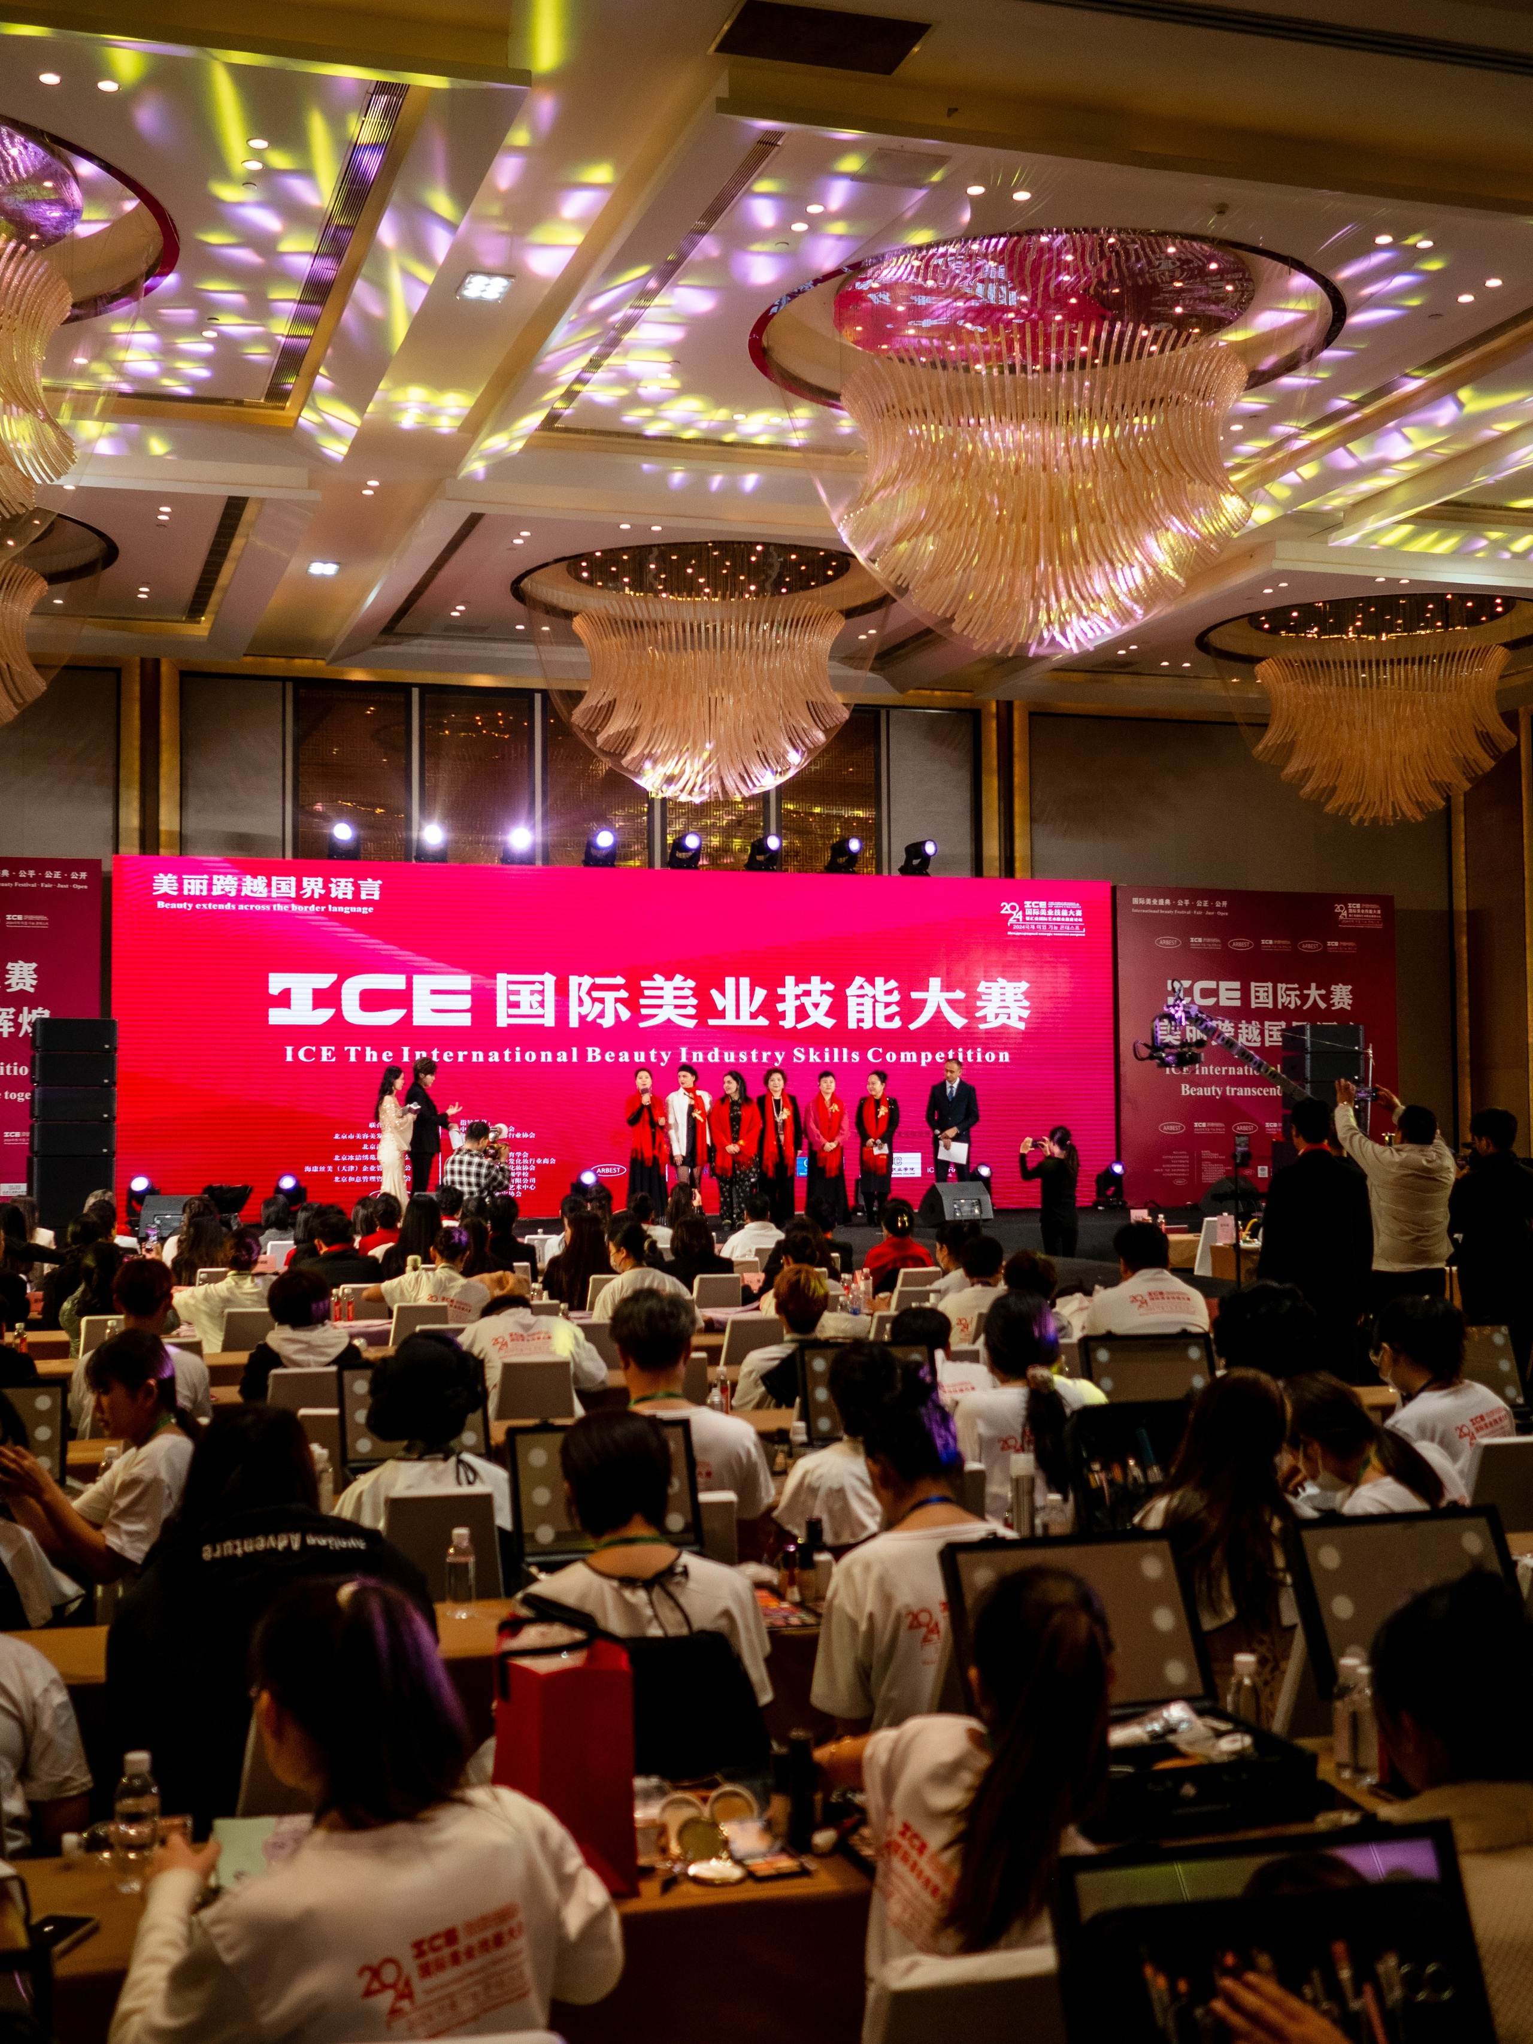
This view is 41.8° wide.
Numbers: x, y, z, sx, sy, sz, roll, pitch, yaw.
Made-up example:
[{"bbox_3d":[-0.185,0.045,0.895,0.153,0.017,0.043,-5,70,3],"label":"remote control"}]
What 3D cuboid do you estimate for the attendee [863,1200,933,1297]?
[{"bbox_3d":[0.743,1.628,11.388,0.460,1.242,0.700,0,-3,-14],"label":"attendee"}]

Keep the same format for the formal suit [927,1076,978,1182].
[{"bbox_3d":[2.008,1.397,21.665,0.580,1.480,0.330,0,-2,3],"label":"formal suit"}]

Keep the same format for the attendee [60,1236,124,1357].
[{"bbox_3d":[-2.877,1.556,8.867,0.490,1.210,0.750,0,-3,-13],"label":"attendee"}]

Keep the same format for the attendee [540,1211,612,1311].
[{"bbox_3d":[-1.030,1.622,10.716,0.470,1.220,0.750,0,-3,-15],"label":"attendee"}]

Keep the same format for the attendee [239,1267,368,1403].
[{"bbox_3d":[-1.560,1.434,6.688,0.500,1.236,0.720,0,-3,-16],"label":"attendee"}]

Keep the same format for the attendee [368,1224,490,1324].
[{"bbox_3d":[-1.405,1.477,8.554,0.540,1.240,0.720,0,-2,-12],"label":"attendee"}]

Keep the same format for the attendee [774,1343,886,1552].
[{"bbox_3d":[0.136,1.374,5.025,0.500,1.210,0.780,0,-3,-14],"label":"attendee"}]

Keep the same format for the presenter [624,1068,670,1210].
[{"bbox_3d":[-1.254,1.314,21.063,0.480,1.640,0.350,0,-3,-10],"label":"presenter"}]

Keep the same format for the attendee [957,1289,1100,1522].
[{"bbox_3d":[0.718,1.359,5.456,0.480,1.260,0.740,0,-2,-14],"label":"attendee"}]

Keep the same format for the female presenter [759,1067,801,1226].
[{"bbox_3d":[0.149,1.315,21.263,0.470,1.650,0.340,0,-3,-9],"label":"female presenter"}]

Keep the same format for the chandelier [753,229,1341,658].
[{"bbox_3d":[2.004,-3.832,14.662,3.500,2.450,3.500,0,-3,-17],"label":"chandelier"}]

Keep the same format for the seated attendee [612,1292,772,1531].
[{"bbox_3d":[-0.218,1.321,4.937,0.520,1.300,0.750,0,-2,-9],"label":"seated attendee"}]

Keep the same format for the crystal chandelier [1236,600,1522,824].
[{"bbox_3d":[7.156,-3.445,23.714,3.200,2.370,3.200,0,-3,-17],"label":"crystal chandelier"}]

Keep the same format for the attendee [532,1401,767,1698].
[{"bbox_3d":[-0.254,1.302,3.665,0.500,1.240,0.800,0,-3,-15],"label":"attendee"}]

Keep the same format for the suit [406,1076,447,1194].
[{"bbox_3d":[-3.447,1.361,20.300,0.480,1.460,0.480,0,-3,-12],"label":"suit"}]

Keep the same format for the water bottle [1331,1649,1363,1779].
[{"bbox_3d":[0.887,1.044,3.050,0.054,0.190,0.054,0,-3,-16],"label":"water bottle"}]

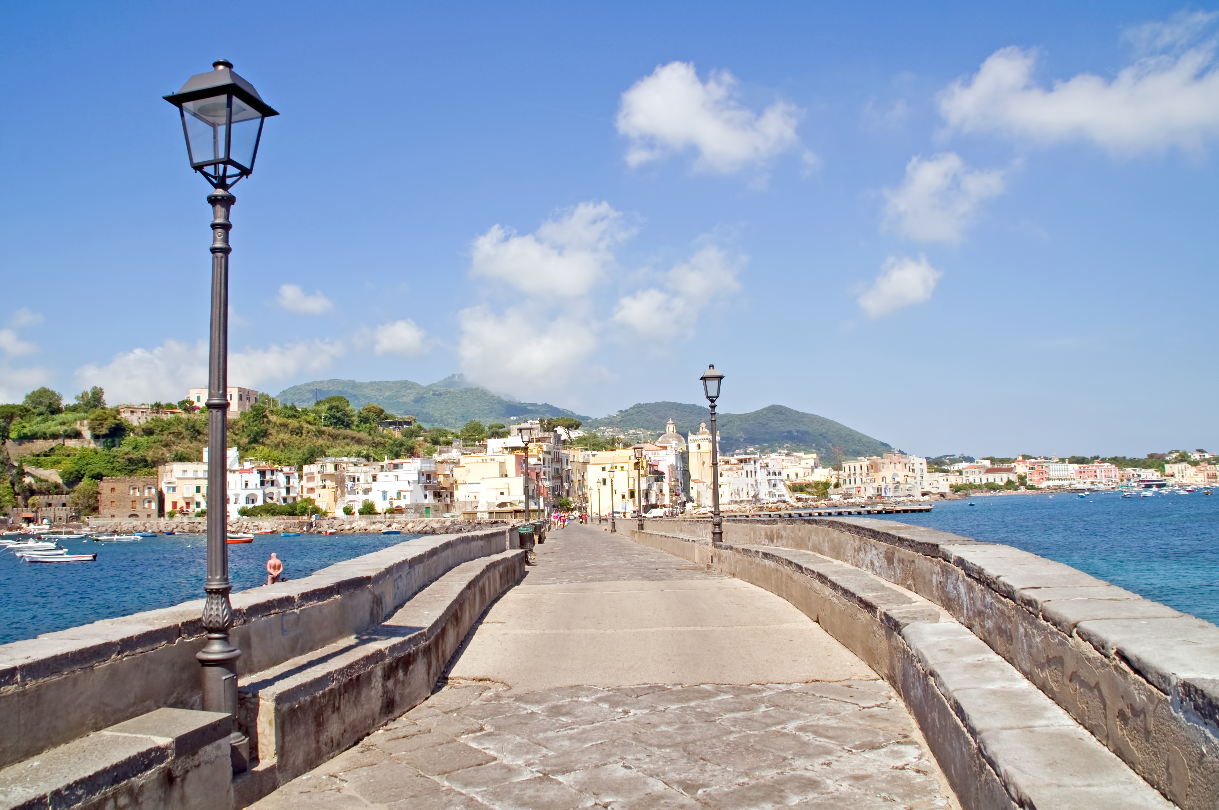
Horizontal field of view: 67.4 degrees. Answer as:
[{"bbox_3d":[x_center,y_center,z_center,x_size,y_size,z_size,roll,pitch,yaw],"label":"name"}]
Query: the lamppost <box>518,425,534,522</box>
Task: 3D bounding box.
[{"bbox_3d":[-2.834,2.793,31.563,0.480,4.250,0.480,-1,-6,-2],"label":"lamppost"}]

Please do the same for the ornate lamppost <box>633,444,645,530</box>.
[{"bbox_3d":[1.362,3.848,40.844,0.480,4.250,0.480,-1,-6,-2],"label":"ornate lamppost"}]

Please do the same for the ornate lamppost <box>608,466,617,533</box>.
[{"bbox_3d":[0.216,6.151,59.348,0.480,4.250,0.480,-1,-6,-2],"label":"ornate lamppost"}]

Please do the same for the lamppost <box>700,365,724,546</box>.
[{"bbox_3d":[2.286,1.243,19.692,0.480,4.250,0.480,-1,-6,-2],"label":"lamppost"}]

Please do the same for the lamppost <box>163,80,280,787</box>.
[{"bbox_3d":[-2.317,-0.023,5.463,0.480,4.250,0.480,-3,-6,14],"label":"lamppost"}]

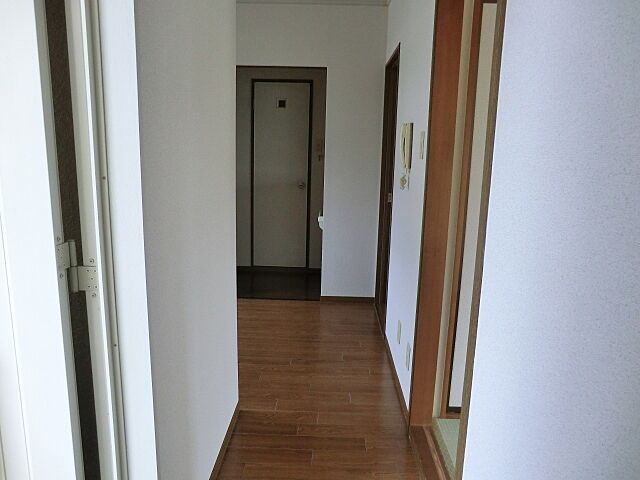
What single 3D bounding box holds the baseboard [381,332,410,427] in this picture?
[{"bbox_3d":[0.441,0.764,2.551,0.012,0.050,0.964,2,10,1],"label":"baseboard"}]

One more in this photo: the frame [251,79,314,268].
[{"bbox_3d":[-0.413,-0.663,4.736,0.601,1.938,0.045,2,10,1],"label":"frame"}]

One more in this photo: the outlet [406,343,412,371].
[{"bbox_3d":[0.436,0.578,2.179,0.012,0.122,0.072,2,10,1],"label":"outlet"}]

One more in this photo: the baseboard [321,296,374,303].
[{"bbox_3d":[0.245,0.519,3.879,0.471,0.048,0.012,2,10,1],"label":"baseboard"}]

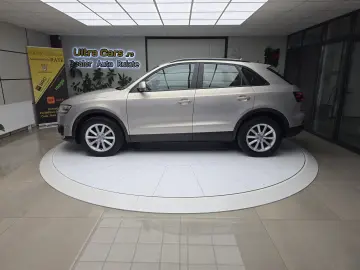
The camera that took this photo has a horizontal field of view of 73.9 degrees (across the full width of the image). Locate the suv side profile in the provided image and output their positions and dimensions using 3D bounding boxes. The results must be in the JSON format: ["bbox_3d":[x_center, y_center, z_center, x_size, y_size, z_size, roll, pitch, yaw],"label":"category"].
[{"bbox_3d":[0.000,-0.602,4.610,4.385,1.600,1.860,0,14,0],"label":"suv side profile"}]

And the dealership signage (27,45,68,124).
[{"bbox_3d":[-3.545,-1.248,6.500,0.860,2.060,0.120,-4,14,-16],"label":"dealership signage"}]

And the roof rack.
[{"bbox_3d":[0.520,-1.325,4.411,1.400,0.090,1.100,0,14,0],"label":"roof rack"}]

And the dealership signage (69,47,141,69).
[{"bbox_3d":[-2.270,-2.332,7.253,2.100,0.600,0.070,0,14,1],"label":"dealership signage"}]

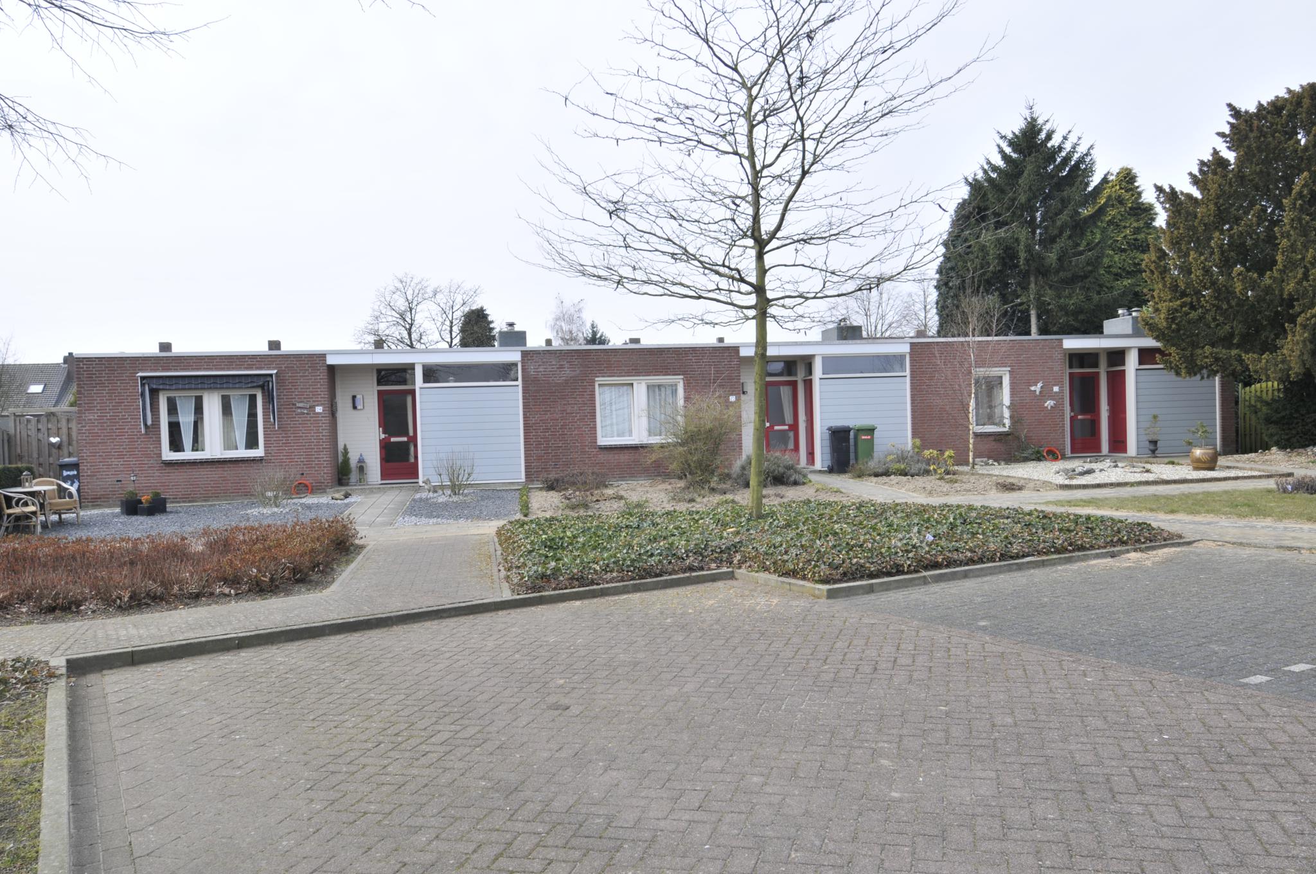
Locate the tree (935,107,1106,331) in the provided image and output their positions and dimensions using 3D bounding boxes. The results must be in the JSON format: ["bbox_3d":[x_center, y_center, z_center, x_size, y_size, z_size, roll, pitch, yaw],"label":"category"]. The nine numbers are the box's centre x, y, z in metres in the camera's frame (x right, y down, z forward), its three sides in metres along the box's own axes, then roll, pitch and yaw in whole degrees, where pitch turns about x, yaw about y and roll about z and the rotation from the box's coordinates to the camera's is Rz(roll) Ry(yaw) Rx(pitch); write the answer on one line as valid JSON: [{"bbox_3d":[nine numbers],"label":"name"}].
[{"bbox_3d":[13.893,-6.205,37.543,6.500,12.921,6.300,-1,1,20],"label":"tree"}]

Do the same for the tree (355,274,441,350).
[{"bbox_3d":[-15.703,-4.585,60.063,5.400,10.660,5.400,-2,1,-15],"label":"tree"}]

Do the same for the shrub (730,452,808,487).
[{"bbox_3d":[2.142,0.639,19.100,1.400,0.621,1.100,-2,1,6],"label":"shrub"}]

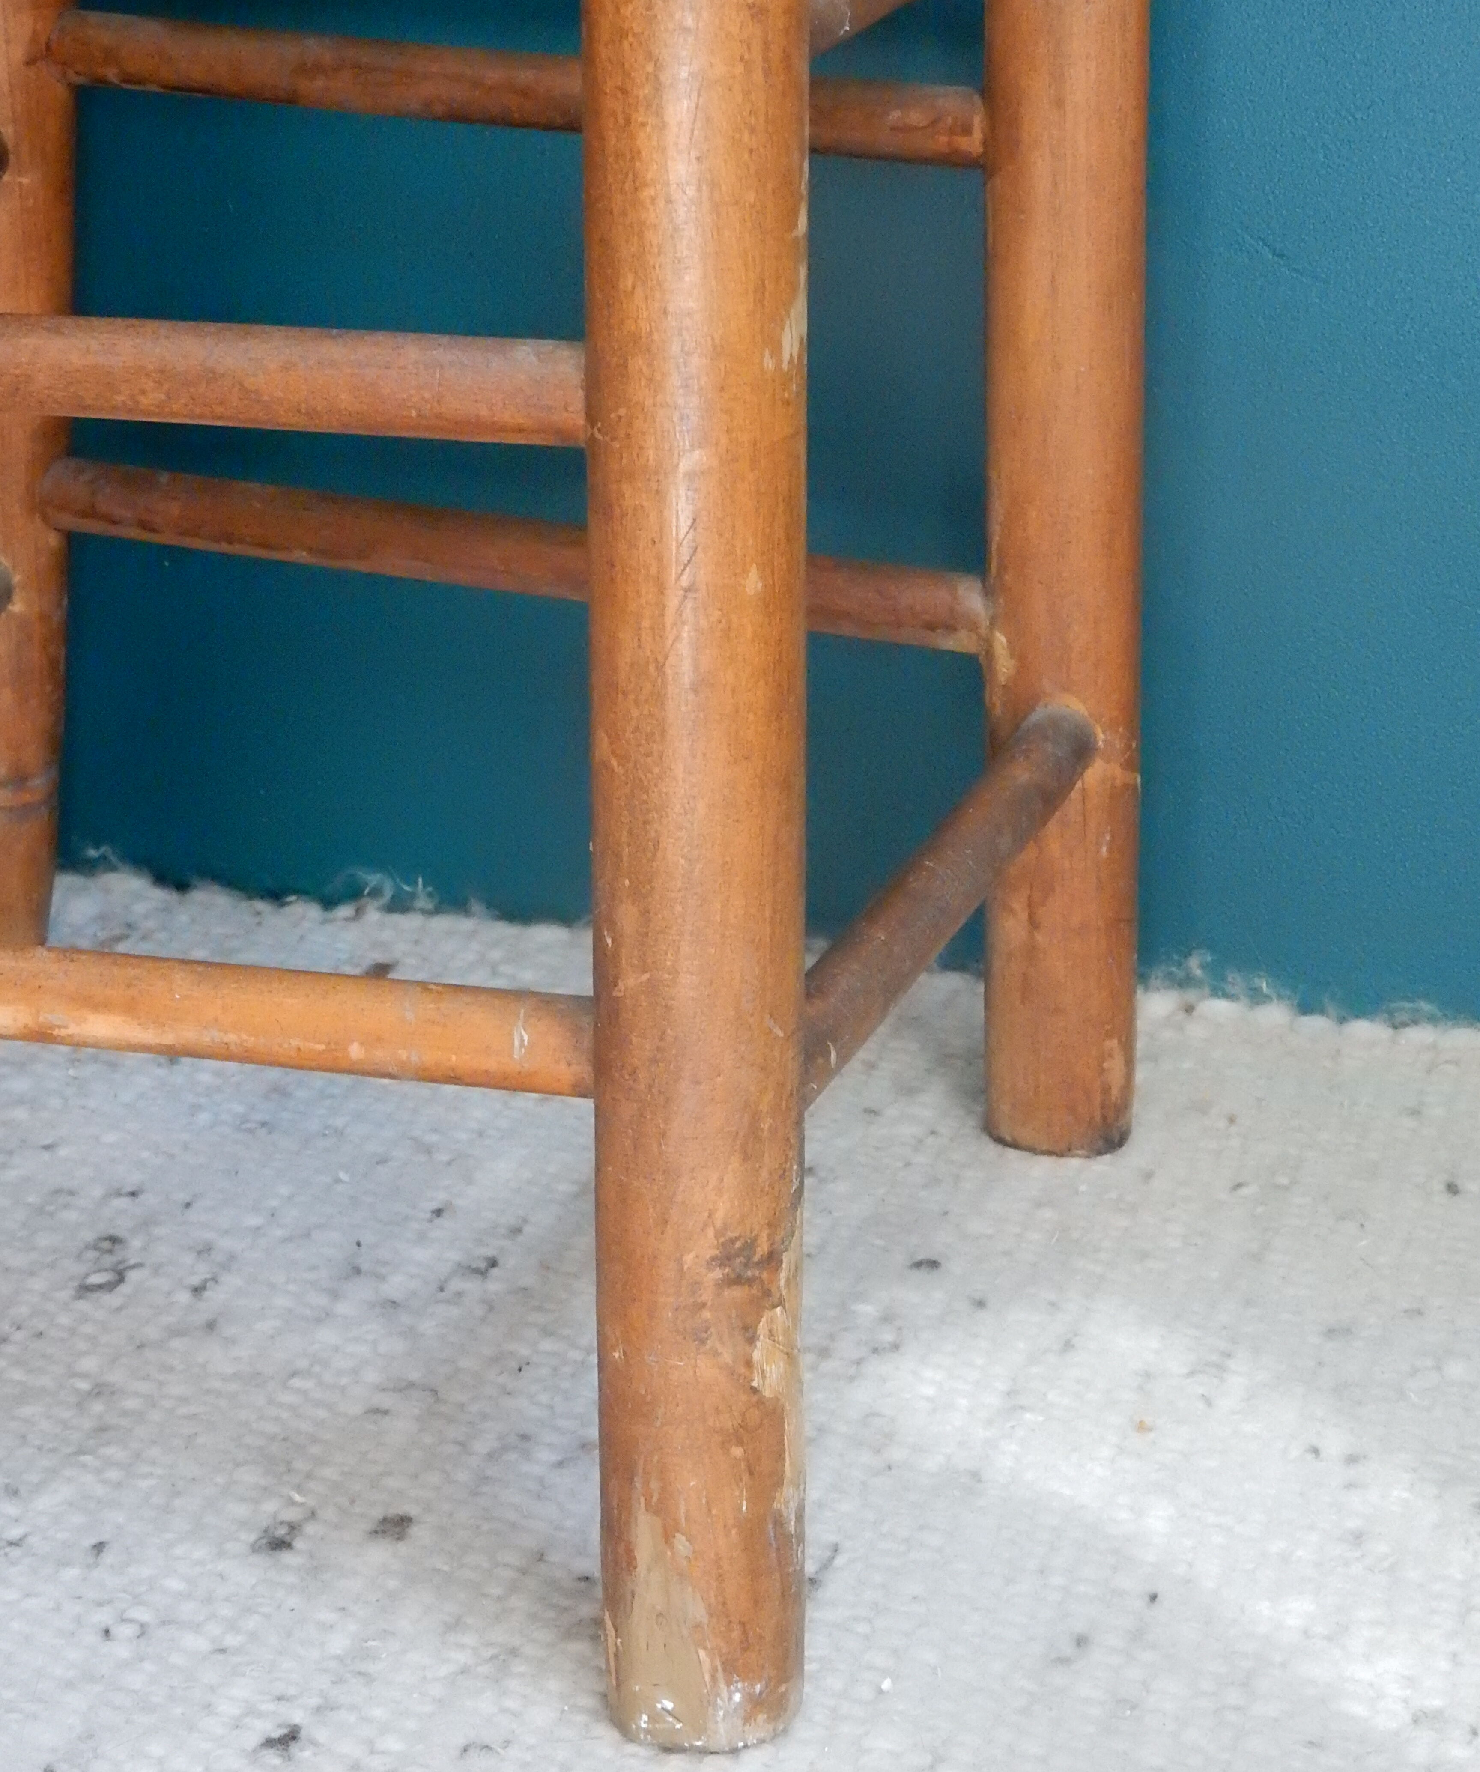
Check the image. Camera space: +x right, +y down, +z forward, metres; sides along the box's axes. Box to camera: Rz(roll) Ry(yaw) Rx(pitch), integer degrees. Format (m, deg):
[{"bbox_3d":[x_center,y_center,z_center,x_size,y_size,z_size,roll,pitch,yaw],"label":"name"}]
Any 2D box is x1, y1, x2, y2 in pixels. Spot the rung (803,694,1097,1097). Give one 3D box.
[{"bbox_3d":[0.041,0.009,0.970,0.021,0.021,0.295,5,19,17],"label":"rung"}]

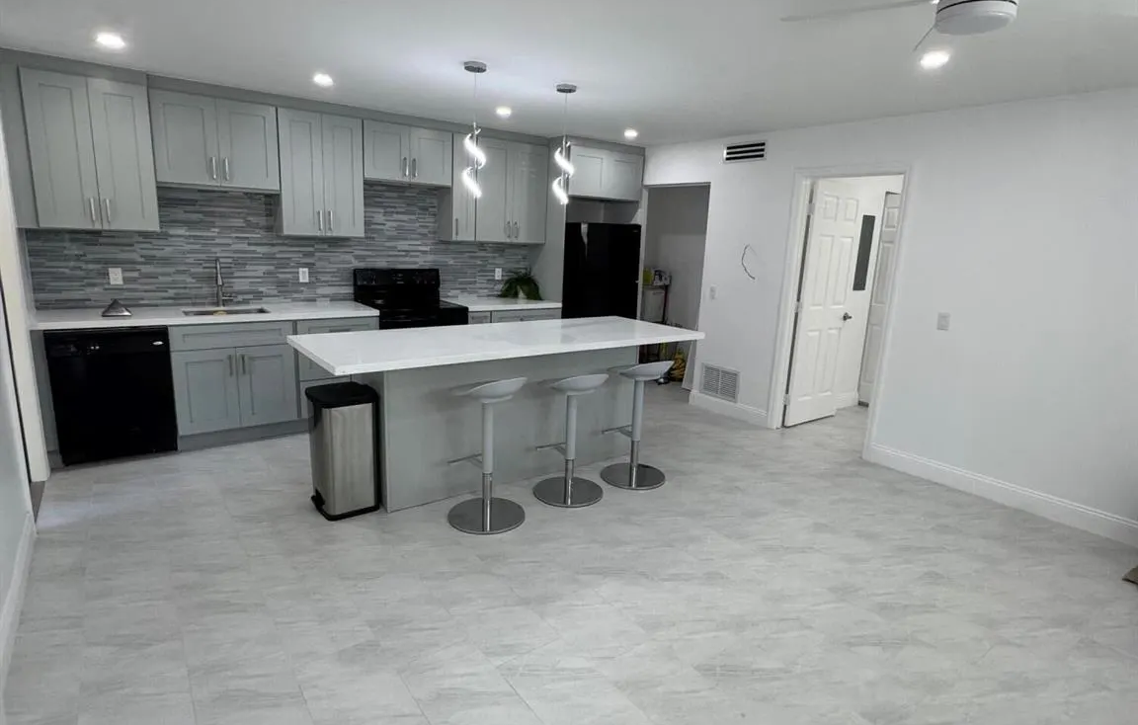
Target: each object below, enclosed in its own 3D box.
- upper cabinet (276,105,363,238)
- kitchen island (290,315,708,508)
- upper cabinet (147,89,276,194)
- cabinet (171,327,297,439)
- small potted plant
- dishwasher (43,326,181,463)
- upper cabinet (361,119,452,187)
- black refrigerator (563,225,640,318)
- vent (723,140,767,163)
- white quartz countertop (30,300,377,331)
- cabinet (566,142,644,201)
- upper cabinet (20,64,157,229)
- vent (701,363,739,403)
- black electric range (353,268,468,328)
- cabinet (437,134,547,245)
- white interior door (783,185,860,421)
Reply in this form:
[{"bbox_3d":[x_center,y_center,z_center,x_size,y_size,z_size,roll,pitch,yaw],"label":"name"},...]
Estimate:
[{"bbox_3d":[-1.955,-1.442,4.786,0.604,0.888,0.325,-6,15,-36],"label":"upper cabinet"},{"bbox_3d":[-0.362,0.274,4.017,2.502,0.914,0.950,-6,15,-36],"label":"kitchen island"},{"bbox_3d":[-2.500,-1.535,4.356,0.762,0.603,0.320,-6,15,-35],"label":"upper cabinet"},{"bbox_3d":[-2.491,0.044,4.537,0.762,0.761,0.615,-6,15,-35],"label":"cabinet"},{"bbox_3d":[-0.475,-0.762,5.968,0.350,0.311,0.350,-6,15,-35],"label":"small potted plant"},{"bbox_3d":[-3.048,0.154,4.137,0.610,0.856,0.610,-6,15,-35],"label":"dishwasher"},{"bbox_3d":[-1.390,-1.724,5.143,0.753,0.435,0.325,-6,15,-36],"label":"upper cabinet"},{"bbox_3d":[0.152,-0.552,6.241,0.755,1.665,0.750,-6,15,-35],"label":"black refrigerator"},{"bbox_3d":[1.482,-1.777,5.192,0.020,0.160,0.450,-6,15,-35],"label":"vent"},{"bbox_3d":[-2.491,-0.352,4.415,2.048,0.040,0.680,-6,15,-36],"label":"white quartz countertop"},{"bbox_3d":[0.204,-1.869,6.149,0.910,0.440,0.575,-6,15,-36],"label":"cabinet"},{"bbox_3d":[-3.072,-1.329,3.972,0.624,0.910,0.325,-6,15,-36],"label":"upper cabinet"},{"bbox_3d":[1.378,0.191,5.641,0.020,0.298,0.450,-6,15,-35],"label":"vent"},{"bbox_3d":[-1.357,-0.182,5.293,0.765,1.190,0.690,-6,15,-36],"label":"black electric range"},{"bbox_3d":[-0.688,-1.581,5.683,0.990,0.910,0.320,-6,15,-35],"label":"cabinet"},{"bbox_3d":[2.219,-0.476,5.306,0.725,2.050,0.040,-6,15,-36],"label":"white interior door"}]

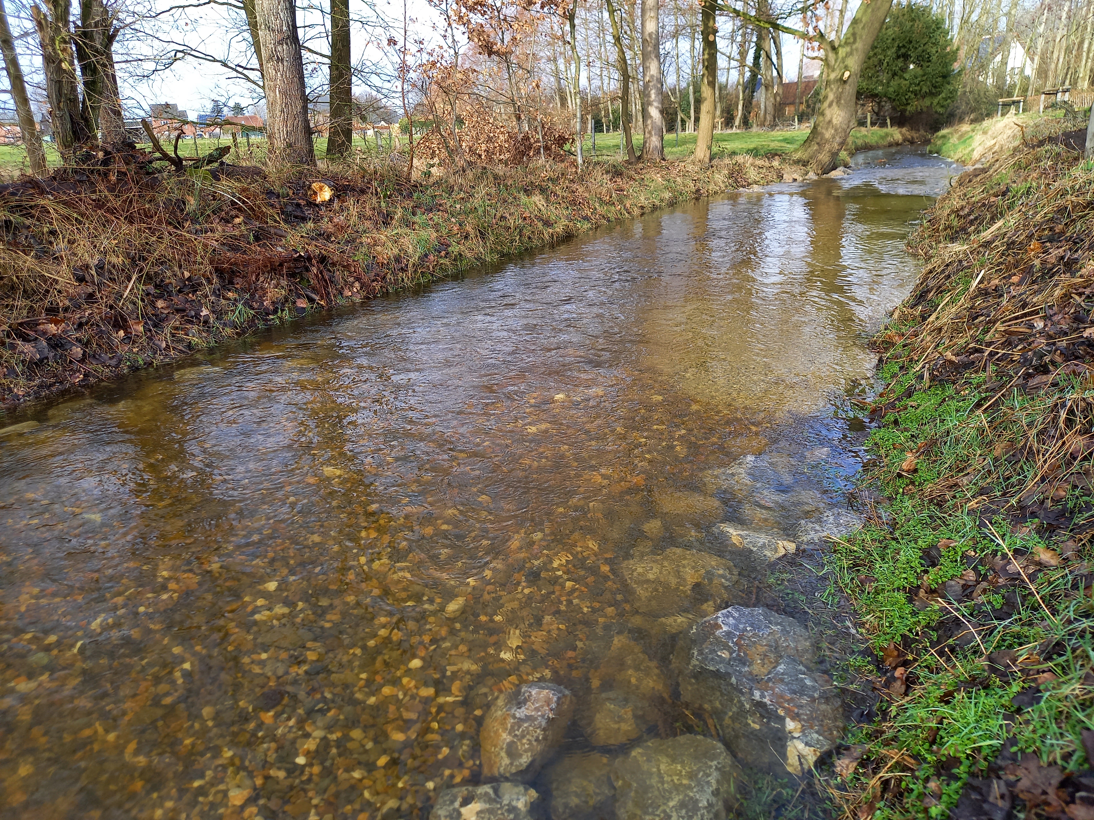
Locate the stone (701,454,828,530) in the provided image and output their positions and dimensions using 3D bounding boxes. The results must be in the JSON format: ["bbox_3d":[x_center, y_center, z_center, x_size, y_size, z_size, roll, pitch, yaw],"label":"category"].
[{"bbox_3d":[0.988,0.382,3.618,0.520,0.200,0.420,3,20,9],"label":"stone"}]

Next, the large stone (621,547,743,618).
[{"bbox_3d":[0.521,0.670,3.042,0.420,0.160,0.310,1,20,5],"label":"large stone"}]

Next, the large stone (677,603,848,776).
[{"bbox_3d":[0.607,0.827,2.312,0.350,0.260,0.460,-5,20,-11],"label":"large stone"}]

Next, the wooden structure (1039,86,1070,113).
[{"bbox_3d":[17.364,-10.588,27.000,1.000,0.850,0.250,3,20,9],"label":"wooden structure"}]

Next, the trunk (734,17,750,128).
[{"bbox_3d":[9.887,-17.070,40.000,0.400,5.400,0.400,-1,20,0],"label":"trunk"}]

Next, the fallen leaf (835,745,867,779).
[{"bbox_3d":[0.747,0.863,1.943,0.070,0.025,0.075,-13,13,5],"label":"fallen leaf"}]

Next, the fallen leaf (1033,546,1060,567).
[{"bbox_3d":[1.565,0.459,2.476,0.068,0.028,0.070,-18,11,6],"label":"fallen leaf"}]

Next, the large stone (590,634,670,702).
[{"bbox_3d":[0.273,0.848,2.584,0.235,0.150,0.220,1,20,5],"label":"large stone"}]

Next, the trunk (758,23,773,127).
[{"bbox_3d":[11.056,-16.941,40.000,0.550,5.000,0.550,-1,20,0],"label":"trunk"}]

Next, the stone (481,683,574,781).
[{"bbox_3d":[-0.054,0.903,2.207,0.210,0.190,0.240,5,21,14],"label":"stone"}]

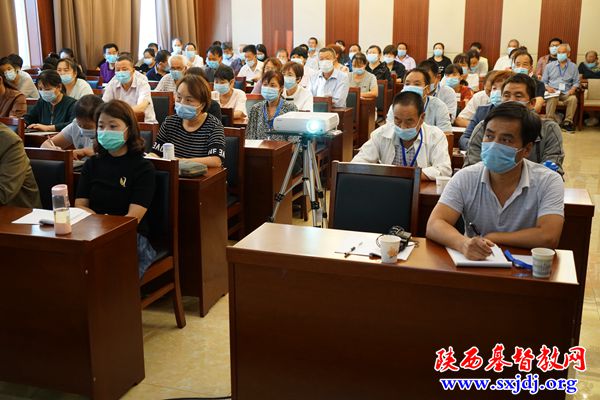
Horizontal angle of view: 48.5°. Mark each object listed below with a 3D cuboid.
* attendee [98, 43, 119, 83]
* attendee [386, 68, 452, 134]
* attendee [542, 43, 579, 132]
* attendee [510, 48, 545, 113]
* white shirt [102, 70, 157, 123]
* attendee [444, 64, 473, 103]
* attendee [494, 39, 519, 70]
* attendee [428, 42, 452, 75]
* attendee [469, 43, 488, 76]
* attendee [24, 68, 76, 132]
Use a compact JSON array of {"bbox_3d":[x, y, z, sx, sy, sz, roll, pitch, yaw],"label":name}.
[{"bbox_3d":[-2.519,-1.401,8.879,0.460,1.313,0.750,5,15,17],"label":"attendee"},{"bbox_3d":[0.838,-0.291,4.762,0.520,1.251,0.780,5,15,17],"label":"attendee"},{"bbox_3d":[3.933,-1.684,10.141,0.580,1.320,0.800,5,15,17],"label":"attendee"},{"bbox_3d":[2.161,-0.747,6.433,0.520,1.313,0.780,5,15,17],"label":"attendee"},{"bbox_3d":[-1.595,-0.889,6.277,0.470,0.580,0.350,4,15,16],"label":"white shirt"},{"bbox_3d":[1.580,-0.731,6.658,0.550,1.190,0.720,6,16,22],"label":"attendee"},{"bbox_3d":[3.288,-1.786,10.510,0.520,1.320,0.780,5,15,19],"label":"attendee"},{"bbox_3d":[2.277,-1.896,10.996,0.480,1.290,0.780,4,15,15],"label":"attendee"},{"bbox_3d":[2.838,-1.826,10.705,0.500,1.300,0.780,5,15,17],"label":"attendee"},{"bbox_3d":[-1.993,-0.439,5.424,0.580,1.210,0.720,5,15,17],"label":"attendee"}]

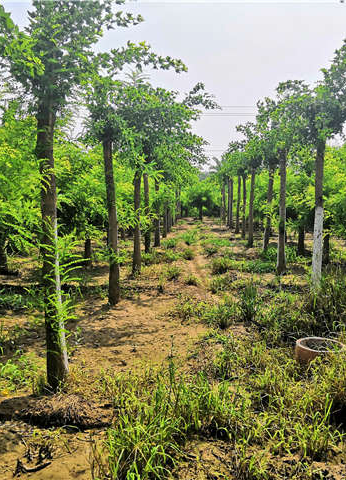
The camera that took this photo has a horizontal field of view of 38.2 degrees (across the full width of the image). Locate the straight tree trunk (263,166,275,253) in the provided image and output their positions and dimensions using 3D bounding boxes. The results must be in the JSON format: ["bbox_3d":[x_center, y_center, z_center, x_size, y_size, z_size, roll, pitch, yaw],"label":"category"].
[{"bbox_3d":[2.520,-0.737,13.178,0.160,2.284,0.160,4,5,11],"label":"straight tree trunk"}]

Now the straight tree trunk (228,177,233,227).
[{"bbox_3d":[2.820,-1.762,24.167,0.160,2.415,0.160,1,5,7],"label":"straight tree trunk"}]

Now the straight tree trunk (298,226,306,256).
[{"bbox_3d":[3.338,0.040,12.911,0.145,0.779,0.145,0,5,0],"label":"straight tree trunk"}]

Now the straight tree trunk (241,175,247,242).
[{"bbox_3d":[2.563,-1.181,17.961,0.155,2.334,0.155,1,5,8],"label":"straight tree trunk"}]

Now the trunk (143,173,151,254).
[{"bbox_3d":[-0.737,-0.795,14.149,0.140,2.324,0.140,-1,5,-3],"label":"trunk"}]

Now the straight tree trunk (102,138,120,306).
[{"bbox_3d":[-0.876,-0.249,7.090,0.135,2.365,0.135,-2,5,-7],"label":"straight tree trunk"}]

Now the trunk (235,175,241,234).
[{"bbox_3d":[2.901,-1.596,22.059,0.150,2.658,0.150,2,5,7],"label":"trunk"}]

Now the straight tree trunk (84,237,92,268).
[{"bbox_3d":[-1.852,0.267,10.833,0.145,0.688,0.145,-1,5,-10],"label":"straight tree trunk"}]

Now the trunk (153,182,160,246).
[{"bbox_3d":[-0.487,-0.820,15.351,0.155,2.068,0.155,0,5,-2],"label":"trunk"}]

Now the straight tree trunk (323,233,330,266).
[{"bbox_3d":[3.432,0.208,11.143,0.145,0.752,0.145,2,5,17],"label":"straight tree trunk"}]

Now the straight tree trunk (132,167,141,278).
[{"bbox_3d":[-0.718,-0.350,10.000,0.135,2.100,0.135,0,5,-4],"label":"straight tree trunk"}]

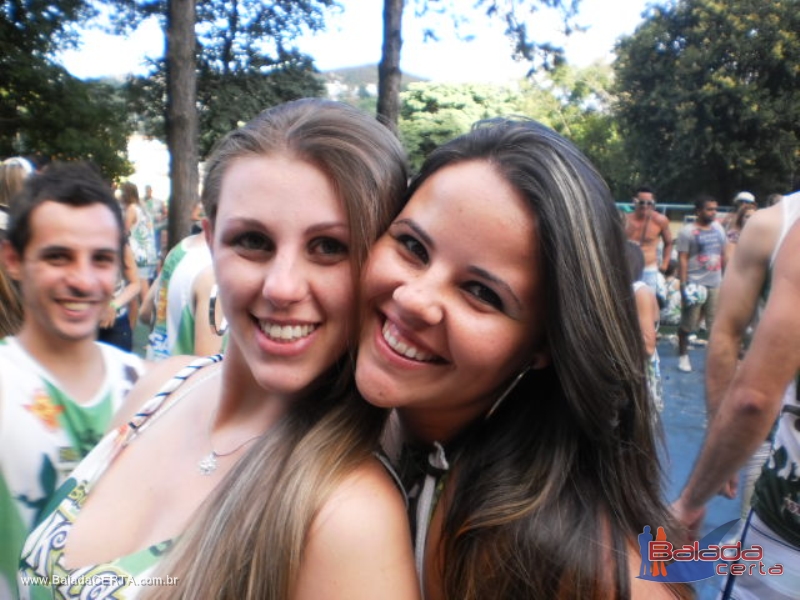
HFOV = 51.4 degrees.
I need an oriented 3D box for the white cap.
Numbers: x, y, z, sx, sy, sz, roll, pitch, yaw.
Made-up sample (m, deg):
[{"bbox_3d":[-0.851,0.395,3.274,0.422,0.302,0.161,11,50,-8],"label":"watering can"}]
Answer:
[{"bbox_3d":[3.813,-1.141,9.200,0.180,0.130,0.250,0,6,-13],"label":"white cap"}]

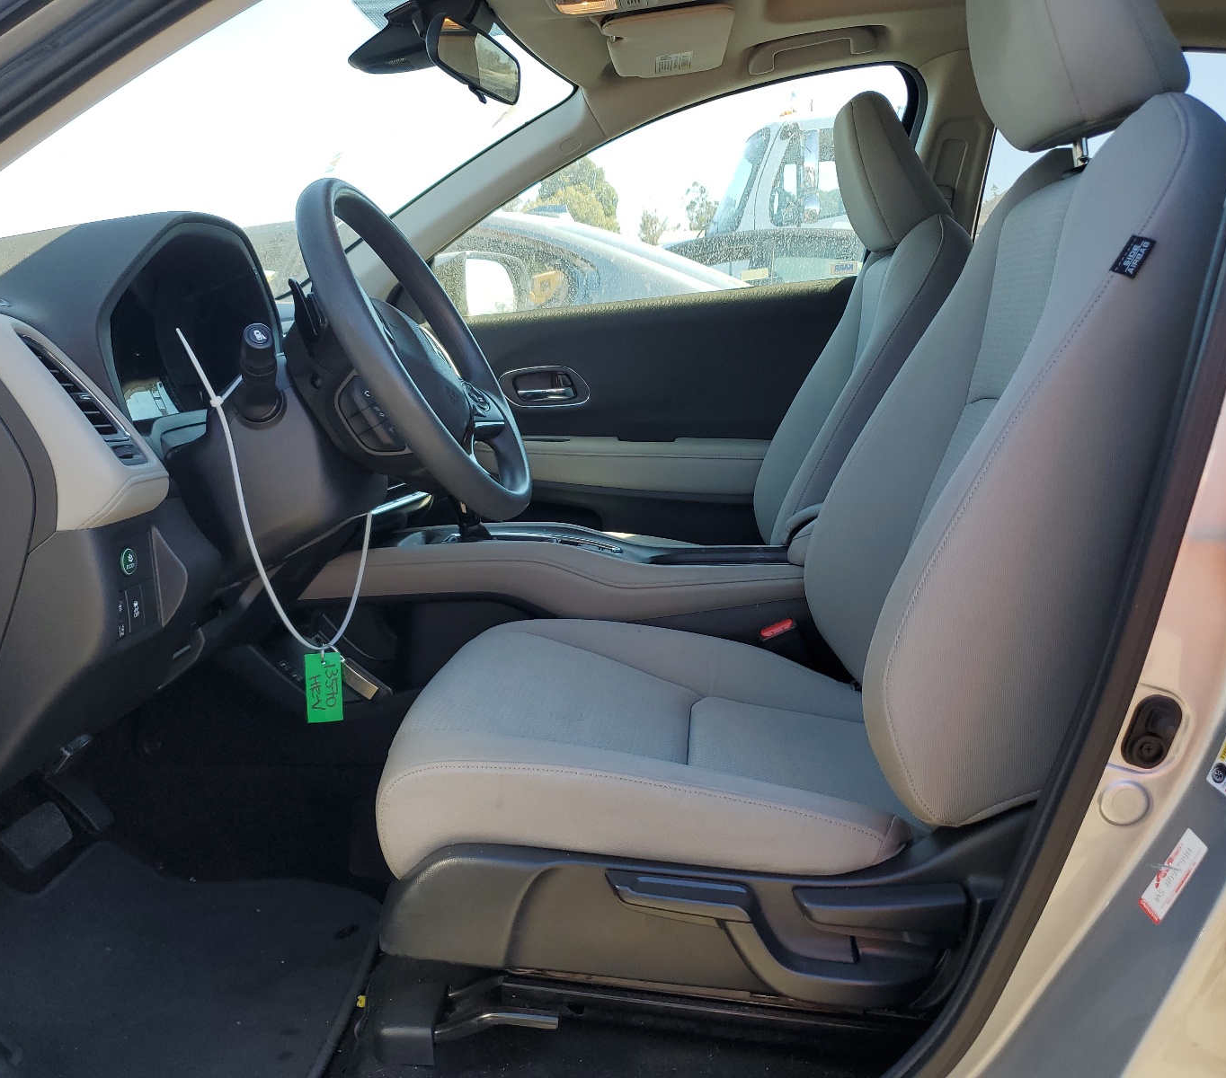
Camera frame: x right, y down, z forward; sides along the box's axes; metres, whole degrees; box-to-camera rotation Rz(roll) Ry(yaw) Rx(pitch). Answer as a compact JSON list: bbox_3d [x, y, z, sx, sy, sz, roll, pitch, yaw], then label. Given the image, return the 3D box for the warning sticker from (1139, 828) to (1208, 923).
[{"bbox_3d":[0.346,0.208,0.668,0.004,0.058,0.024,23,14,-8],"label":"warning sticker"}]

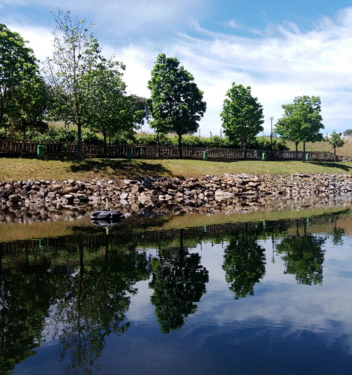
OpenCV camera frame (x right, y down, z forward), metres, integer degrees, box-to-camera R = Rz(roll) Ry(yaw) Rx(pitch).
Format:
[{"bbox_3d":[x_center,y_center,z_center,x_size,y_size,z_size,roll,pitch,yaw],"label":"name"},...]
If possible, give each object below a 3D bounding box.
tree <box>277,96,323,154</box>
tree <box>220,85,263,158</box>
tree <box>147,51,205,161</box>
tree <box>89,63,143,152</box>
[{"bbox_3d":[14.650,-6.930,47.500,5.700,7.750,5.410,-1,1,0],"label":"tree"},{"bbox_3d":[6.990,-6.960,42.500,4.520,8.040,4.520,-1,1,0],"label":"tree"},{"bbox_3d":[0.140,-7.360,36.500,5.230,9.480,4.970,-1,1,0],"label":"tree"},{"bbox_3d":[-5.090,-6.560,34.000,4.880,7.730,4.630,-1,1,0],"label":"tree"}]

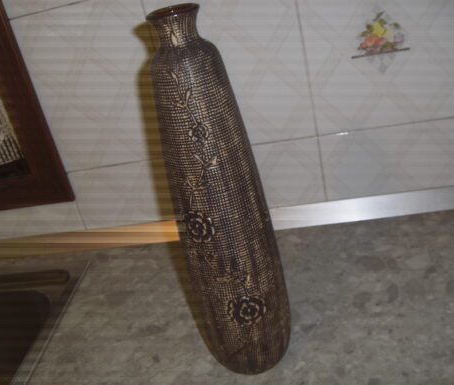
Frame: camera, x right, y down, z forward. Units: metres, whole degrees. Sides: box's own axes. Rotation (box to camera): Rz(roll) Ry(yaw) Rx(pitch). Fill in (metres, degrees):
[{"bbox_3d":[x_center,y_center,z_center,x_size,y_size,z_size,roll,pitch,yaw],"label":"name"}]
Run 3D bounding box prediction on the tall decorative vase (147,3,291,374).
[{"bbox_3d":[-0.006,0.018,0.583,0.104,0.408,0.104,-14,28,-1],"label":"tall decorative vase"}]

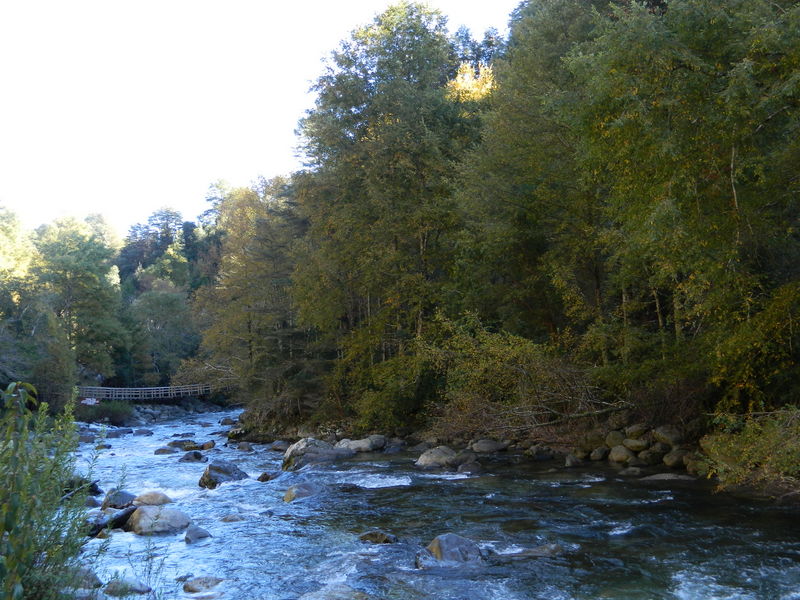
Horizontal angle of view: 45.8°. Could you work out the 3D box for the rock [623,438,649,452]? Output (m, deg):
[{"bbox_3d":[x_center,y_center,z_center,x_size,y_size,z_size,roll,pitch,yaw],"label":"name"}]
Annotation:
[{"bbox_3d":[6.587,4.069,26.500,0.700,0.380,0.480,-1,-5,16],"label":"rock"}]

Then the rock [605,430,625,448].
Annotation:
[{"bbox_3d":[6.081,3.946,26.800,0.550,0.480,0.480,-1,-5,16],"label":"rock"}]

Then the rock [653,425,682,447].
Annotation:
[{"bbox_3d":[7.580,3.833,26.800,0.790,0.560,0.620,-1,-5,16],"label":"rock"}]

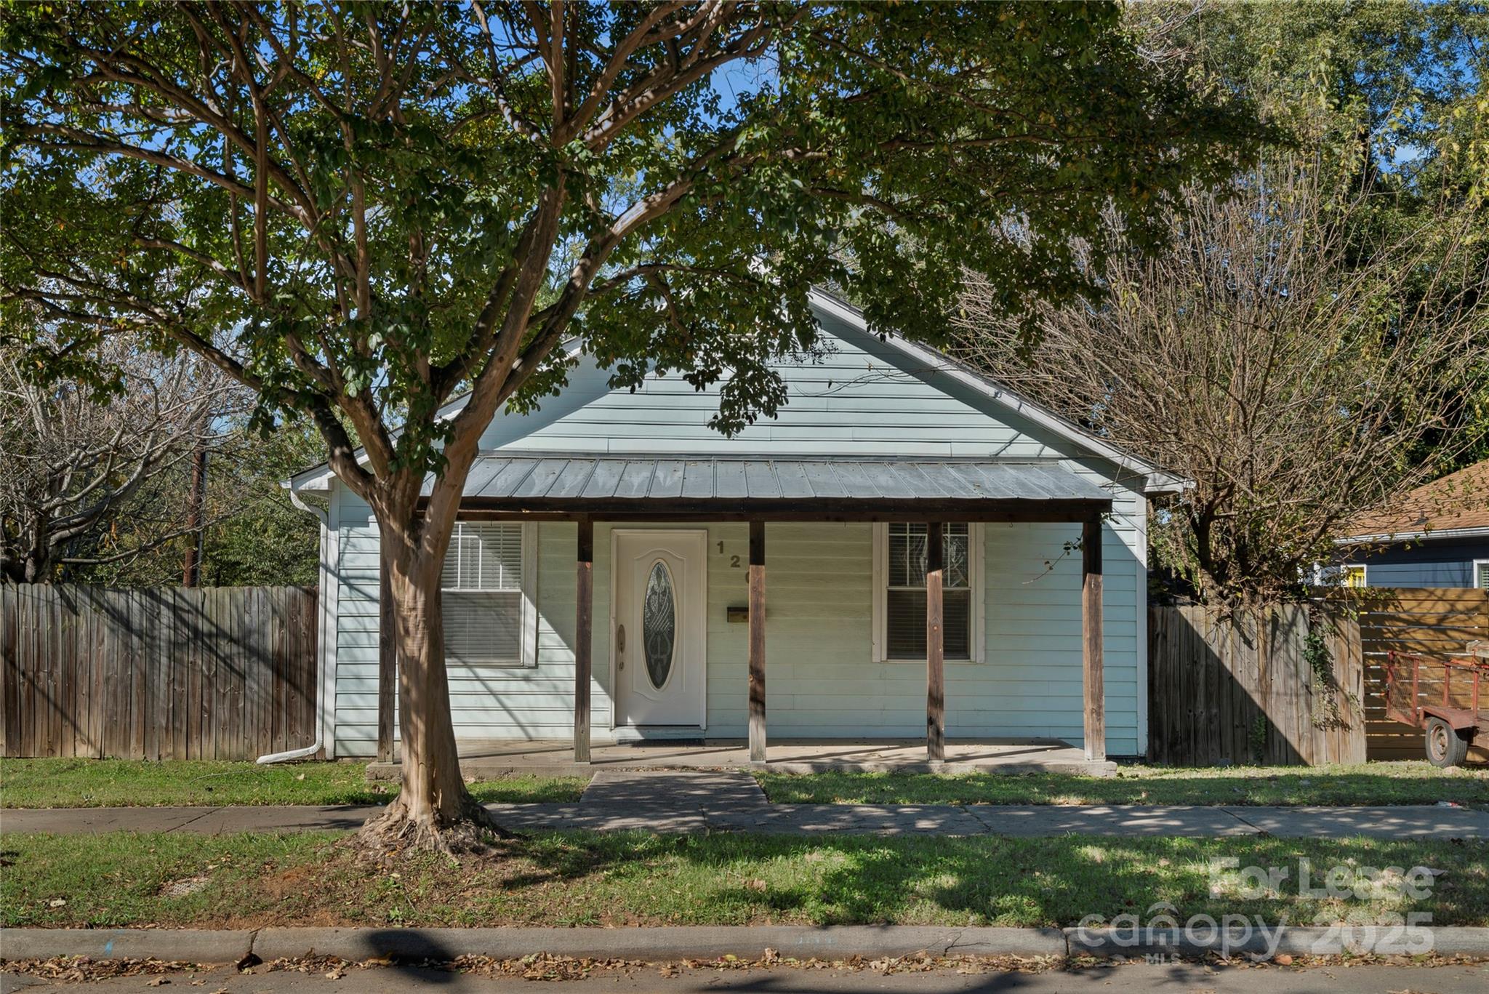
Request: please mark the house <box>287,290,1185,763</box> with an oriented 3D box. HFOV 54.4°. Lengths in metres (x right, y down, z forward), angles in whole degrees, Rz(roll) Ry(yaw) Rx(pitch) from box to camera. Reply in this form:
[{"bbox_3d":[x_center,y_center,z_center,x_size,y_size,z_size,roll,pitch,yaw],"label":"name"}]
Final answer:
[{"bbox_3d":[-0.208,0.320,19.228,9.550,5.400,11.500,1,-3,-3],"label":"house"}]

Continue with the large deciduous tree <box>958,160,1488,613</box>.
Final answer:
[{"bbox_3d":[5.779,-0.610,17.287,6.740,7.066,5.600,1,-3,-3],"label":"large deciduous tree"}]

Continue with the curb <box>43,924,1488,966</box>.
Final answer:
[{"bbox_3d":[0.000,2.617,8.472,9.400,0.160,0.200,0,-3,-2],"label":"curb"}]

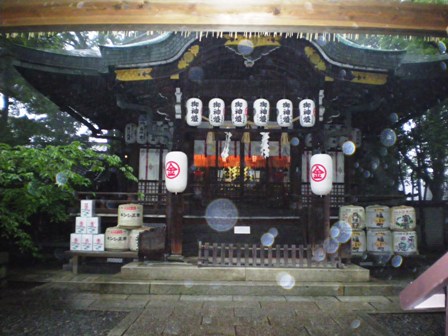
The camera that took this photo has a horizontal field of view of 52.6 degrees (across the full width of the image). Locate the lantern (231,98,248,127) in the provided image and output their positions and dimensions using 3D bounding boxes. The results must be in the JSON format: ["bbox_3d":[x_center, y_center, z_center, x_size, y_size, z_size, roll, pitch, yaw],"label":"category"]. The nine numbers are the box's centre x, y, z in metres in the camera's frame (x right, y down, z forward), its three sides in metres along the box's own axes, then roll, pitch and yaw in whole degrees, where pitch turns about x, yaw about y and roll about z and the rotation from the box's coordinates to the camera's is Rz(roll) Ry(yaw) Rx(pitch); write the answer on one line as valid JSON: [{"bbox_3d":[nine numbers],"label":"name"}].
[{"bbox_3d":[0.384,-1.336,11.000,0.380,0.680,0.380,0,-6,8],"label":"lantern"}]

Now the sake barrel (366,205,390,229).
[{"bbox_3d":[3.647,1.169,10.700,0.585,0.550,0.585,0,-5,10],"label":"sake barrel"}]

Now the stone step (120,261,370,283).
[{"bbox_3d":[0.462,2.269,9.984,5.120,0.255,1.400,0,-5,1],"label":"stone step"}]

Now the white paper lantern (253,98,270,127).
[{"bbox_3d":[0.925,-1.333,11.000,0.380,0.680,0.380,1,-6,-7],"label":"white paper lantern"}]

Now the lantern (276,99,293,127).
[{"bbox_3d":[1.486,-1.328,11.000,0.380,0.680,0.380,1,-5,-2],"label":"lantern"}]

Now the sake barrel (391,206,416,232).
[{"bbox_3d":[4.317,1.220,10.900,0.610,0.580,0.610,-1,-6,14],"label":"sake barrel"}]

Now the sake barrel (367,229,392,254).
[{"bbox_3d":[3.678,1.743,10.700,0.585,0.550,0.585,-1,-5,14],"label":"sake barrel"}]

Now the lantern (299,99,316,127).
[{"bbox_3d":[2.030,-1.326,11.000,0.380,0.680,0.380,-1,-6,12],"label":"lantern"}]

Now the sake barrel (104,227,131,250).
[{"bbox_3d":[-2.527,1.697,10.750,0.585,0.550,0.585,2,-5,-11],"label":"sake barrel"}]

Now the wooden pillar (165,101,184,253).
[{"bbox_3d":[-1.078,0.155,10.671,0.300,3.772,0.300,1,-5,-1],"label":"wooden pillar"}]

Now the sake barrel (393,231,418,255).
[{"bbox_3d":[4.278,1.760,10.700,0.585,0.550,0.585,-1,-5,15],"label":"sake barrel"}]

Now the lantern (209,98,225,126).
[{"bbox_3d":[-0.168,-1.338,11.000,0.380,0.680,0.380,1,-5,-2],"label":"lantern"}]

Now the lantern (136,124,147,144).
[{"bbox_3d":[-2.281,-0.926,12.600,0.280,0.550,0.280,1,-5,-8],"label":"lantern"}]

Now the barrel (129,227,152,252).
[{"bbox_3d":[-1.974,1.709,10.750,0.585,0.550,0.585,3,-6,-28],"label":"barrel"}]

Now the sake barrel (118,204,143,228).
[{"bbox_3d":[-2.164,1.125,10.550,0.585,0.550,0.585,2,-5,-11],"label":"sake barrel"}]

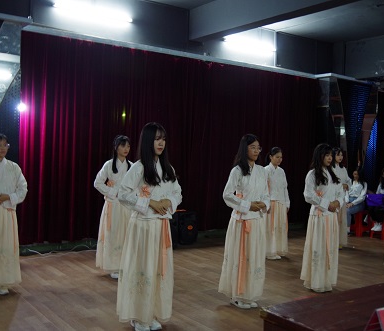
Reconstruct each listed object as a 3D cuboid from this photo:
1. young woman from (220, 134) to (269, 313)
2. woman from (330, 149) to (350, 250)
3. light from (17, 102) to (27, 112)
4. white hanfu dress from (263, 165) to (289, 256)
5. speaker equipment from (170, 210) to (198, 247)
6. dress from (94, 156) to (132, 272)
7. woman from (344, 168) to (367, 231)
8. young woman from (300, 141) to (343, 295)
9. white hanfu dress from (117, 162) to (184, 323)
[{"bbox_3d":[0.500,0.514,4.738,0.550,1.623,0.440,1,1,-41],"label":"young woman"},{"bbox_3d":[2.414,0.536,8.136,0.460,1.610,0.390,1,0,-34],"label":"woman"},{"bbox_3d":[-2.266,-0.773,6.650,0.120,0.120,0.100,1,1,-20],"label":"light"},{"bbox_3d":[1.207,0.625,7.169,0.480,1.306,0.400,1,1,-31],"label":"white hanfu dress"},{"bbox_3d":[-0.141,1.016,8.280,0.370,0.560,0.330,1,0,-32],"label":"speaker equipment"},{"bbox_3d":[-0.887,0.547,5.824,0.500,1.300,0.420,1,0,-34],"label":"dress"},{"bbox_3d":[3.179,0.703,9.700,0.620,1.310,0.460,1,0,-28],"label":"woman"},{"bbox_3d":[1.385,0.543,5.336,0.470,1.570,0.400,1,0,-34],"label":"young woman"},{"bbox_3d":[-0.338,0.582,4.019,0.550,1.291,0.450,1,1,-40],"label":"white hanfu dress"}]

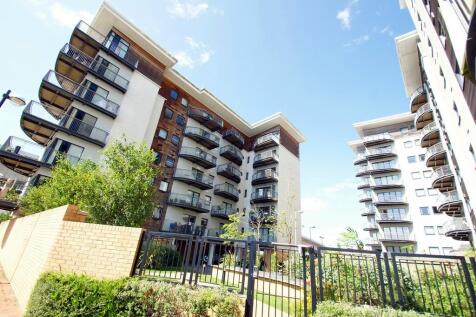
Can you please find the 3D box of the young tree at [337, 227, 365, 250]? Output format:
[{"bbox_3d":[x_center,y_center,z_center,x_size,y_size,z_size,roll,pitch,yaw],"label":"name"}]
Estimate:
[{"bbox_3d":[8.150,6.580,14.300,1.900,3.200,1.900,-6,-26,27],"label":"young tree"}]

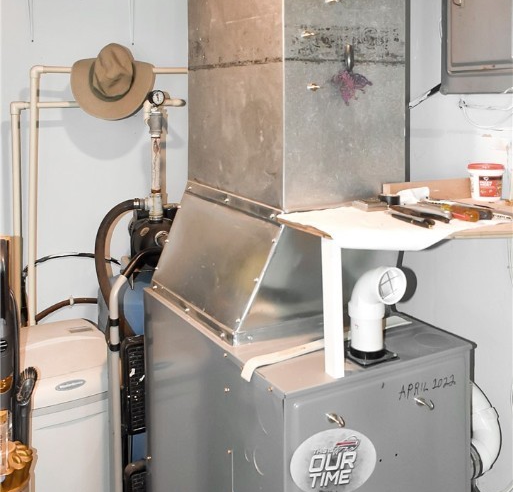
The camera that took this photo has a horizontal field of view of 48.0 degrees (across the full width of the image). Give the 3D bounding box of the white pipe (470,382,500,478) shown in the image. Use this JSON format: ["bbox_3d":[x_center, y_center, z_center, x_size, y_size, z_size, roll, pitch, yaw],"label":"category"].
[{"bbox_3d":[0.542,0.439,1.400,0.075,0.200,0.115,-5,11,-28],"label":"white pipe"}]

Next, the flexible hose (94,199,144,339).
[{"bbox_3d":[-0.462,0.075,1.930,0.145,0.450,0.100,-5,11,-28],"label":"flexible hose"}]

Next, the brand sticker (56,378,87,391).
[{"bbox_3d":[-0.545,0.406,1.690,0.088,0.023,0.006,-5,11,-28],"label":"brand sticker"}]

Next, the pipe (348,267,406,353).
[{"bbox_3d":[0.224,0.119,1.095,0.070,0.168,0.108,-5,11,-28],"label":"pipe"}]

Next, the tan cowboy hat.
[{"bbox_3d":[-0.532,-0.604,2.130,0.310,0.295,0.130,0,-24,-16],"label":"tan cowboy hat"}]

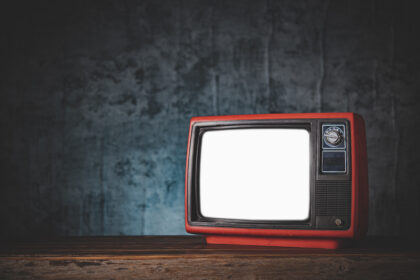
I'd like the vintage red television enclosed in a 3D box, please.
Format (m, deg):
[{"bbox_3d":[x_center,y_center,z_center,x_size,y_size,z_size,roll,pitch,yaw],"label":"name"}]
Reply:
[{"bbox_3d":[0.191,0.110,1.842,0.420,0.323,0.311,-1,-4,20],"label":"vintage red television"}]

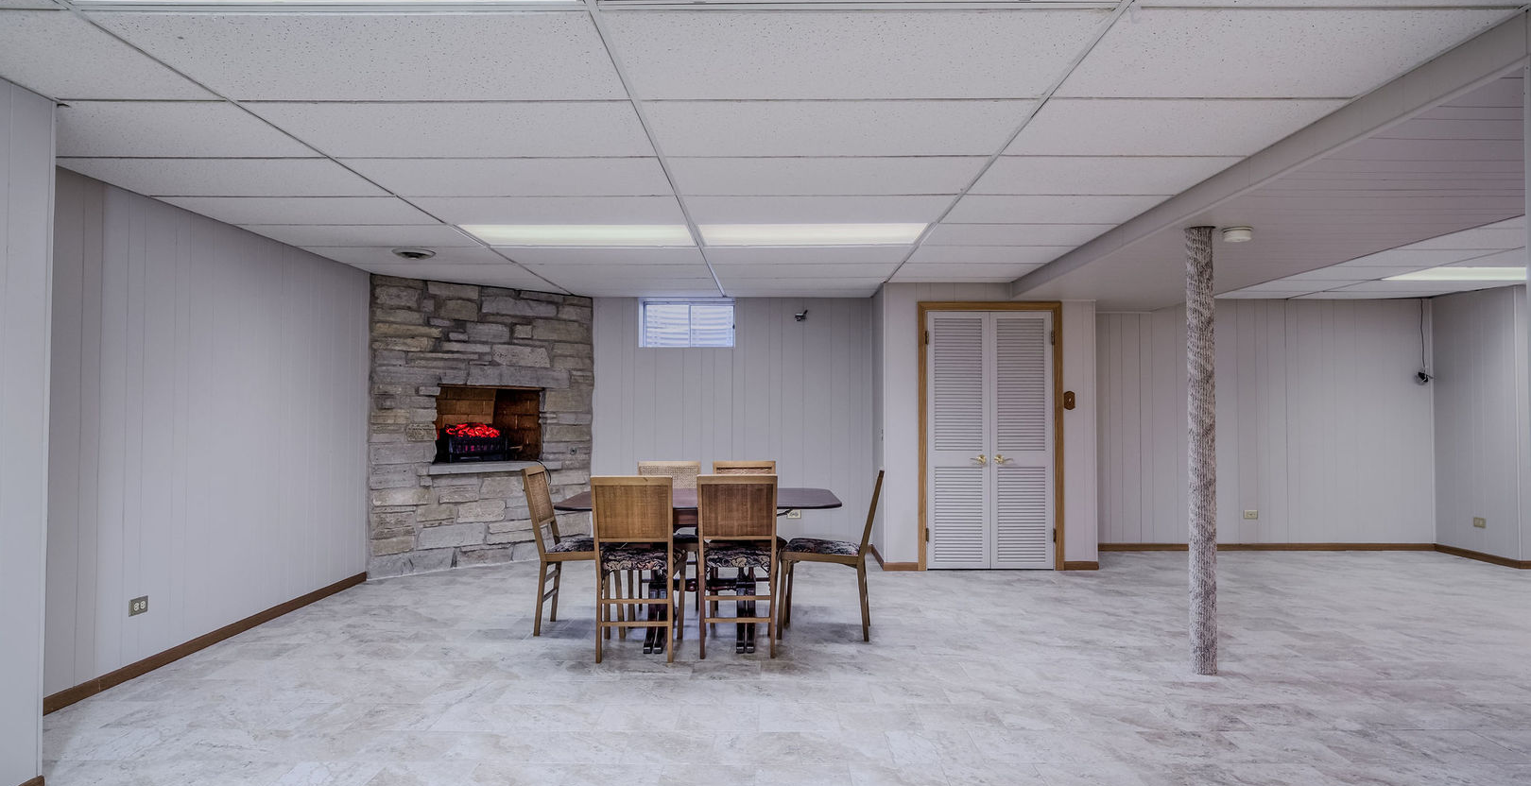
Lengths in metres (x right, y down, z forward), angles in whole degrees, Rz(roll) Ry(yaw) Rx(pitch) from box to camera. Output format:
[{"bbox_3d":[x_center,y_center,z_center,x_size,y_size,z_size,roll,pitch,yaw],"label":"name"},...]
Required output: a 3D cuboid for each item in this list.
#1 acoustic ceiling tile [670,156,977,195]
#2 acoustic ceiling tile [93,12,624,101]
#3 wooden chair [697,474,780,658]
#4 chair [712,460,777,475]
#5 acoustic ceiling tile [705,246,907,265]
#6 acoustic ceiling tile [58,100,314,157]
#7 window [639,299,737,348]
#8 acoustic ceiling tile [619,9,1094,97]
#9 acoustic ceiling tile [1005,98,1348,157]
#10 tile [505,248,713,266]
[{"bbox_3d":[0.237,-0.893,3.492,1.241,0.020,0.578,0,-1,1],"label":"acoustic ceiling tile"},{"bbox_3d":[-1.041,-0.928,2.354,1.249,0.018,0.600,0,-1,1],"label":"acoustic ceiling tile"},{"bbox_3d":[-0.133,0.838,4.255,0.421,0.882,0.530,0,-1,-2],"label":"wooden chair"},{"bbox_3d":[-0.124,0.852,4.873,0.421,0.882,0.530,0,-1,-2],"label":"chair"},{"bbox_3d":[0.260,-0.855,5.249,1.241,0.020,0.578,0,-1,1],"label":"acoustic ceiling tile"},{"bbox_3d":[-2.296,-0.935,3.014,1.189,0.020,0.595,0,-1,1],"label":"acoustic ceiling tile"},{"bbox_3d":[-0.671,-0.595,7.312,0.802,0.416,0.120,0,-1,1],"label":"window"},{"bbox_3d":[0.227,-0.924,2.334,1.249,0.018,0.600,0,-1,1],"label":"acoustic ceiling tile"},{"bbox_3d":[1.361,-0.927,2.969,0.925,0.020,0.595,0,-1,1],"label":"acoustic ceiling tile"},{"bbox_3d":[-0.996,-0.856,5.266,1.241,0.020,0.578,0,-1,1],"label":"tile"}]

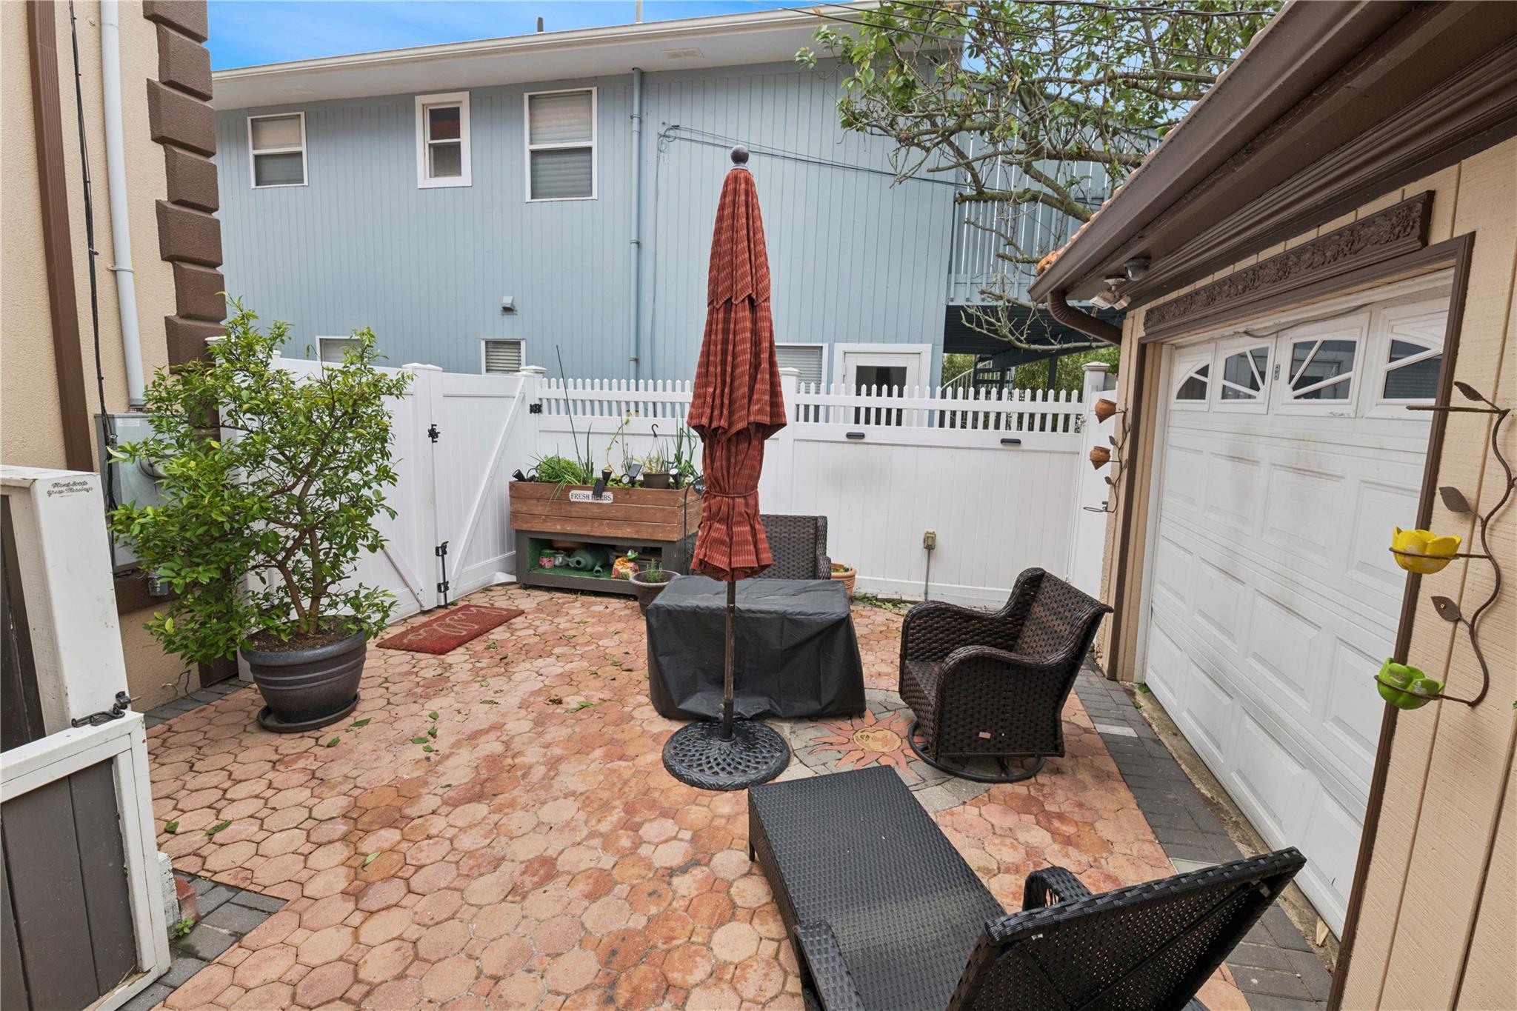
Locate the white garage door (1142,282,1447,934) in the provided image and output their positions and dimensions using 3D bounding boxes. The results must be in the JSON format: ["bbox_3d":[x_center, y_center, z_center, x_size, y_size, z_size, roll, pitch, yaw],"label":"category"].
[{"bbox_3d":[2.221,0.239,2.718,0.080,2.092,2.374,5,10,14],"label":"white garage door"}]

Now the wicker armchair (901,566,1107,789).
[{"bbox_3d":[1.120,0.764,3.066,0.748,0.861,0.687,1,10,-4],"label":"wicker armchair"}]

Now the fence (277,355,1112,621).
[{"bbox_3d":[-0.005,0.016,4.231,5.050,1.880,2.680,4,10,11],"label":"fence"}]

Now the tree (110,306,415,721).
[{"bbox_3d":[-2.287,0.074,2.988,1.100,2.000,1.000,-5,12,-36],"label":"tree"}]

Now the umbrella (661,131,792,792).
[{"bbox_3d":[-0.092,-0.138,2.763,0.580,2.652,0.580,4,10,11],"label":"umbrella"}]

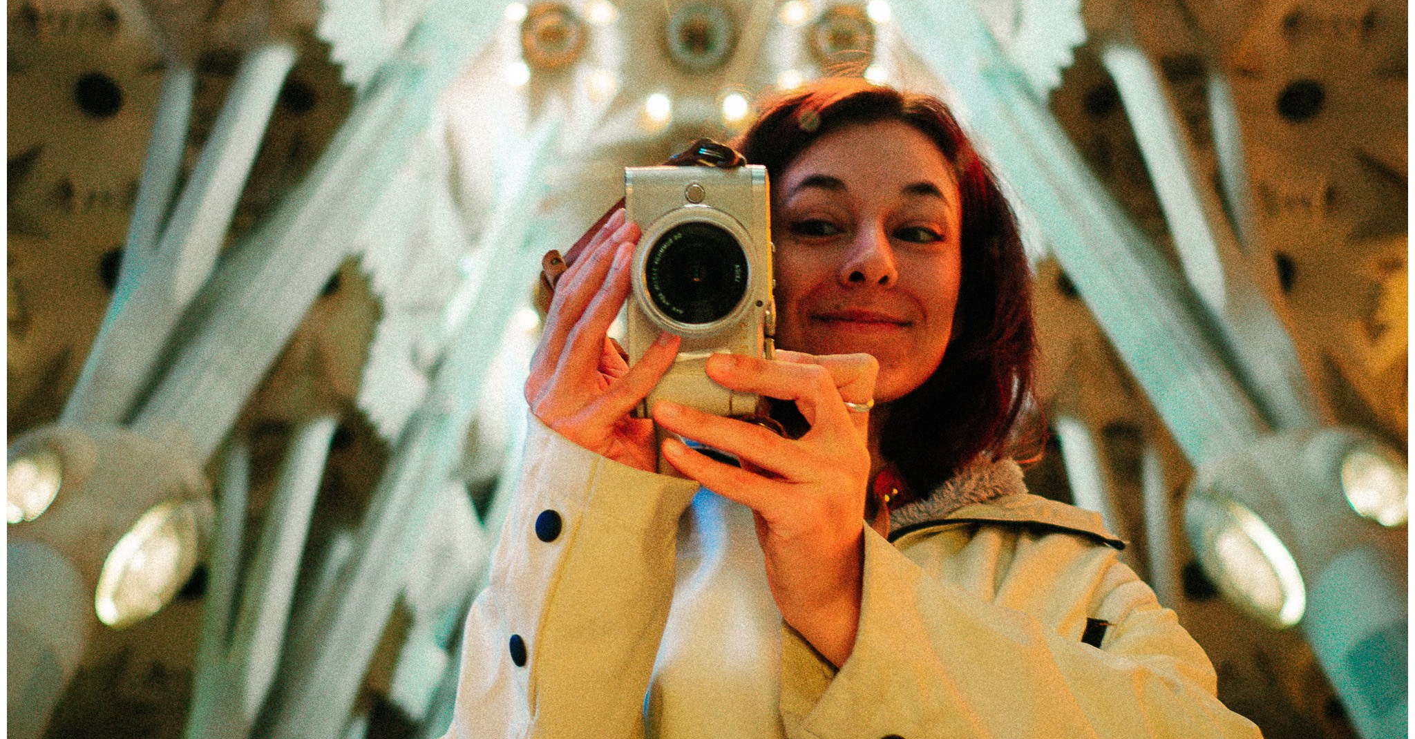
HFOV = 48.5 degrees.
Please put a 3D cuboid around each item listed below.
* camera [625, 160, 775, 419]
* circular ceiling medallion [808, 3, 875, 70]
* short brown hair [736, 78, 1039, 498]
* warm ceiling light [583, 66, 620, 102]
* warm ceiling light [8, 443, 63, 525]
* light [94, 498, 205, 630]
[{"bbox_3d":[-0.004,-0.037,0.728,0.068,0.068,0.117,-2,-83,0],"label":"camera"},{"bbox_3d":[3.654,-9.126,43.036,1.818,0.350,1.818,0,-62,0],"label":"circular ceiling medallion"},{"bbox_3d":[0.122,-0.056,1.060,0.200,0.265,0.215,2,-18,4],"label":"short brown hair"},{"bbox_3d":[-2.874,-7.758,42.695,0.800,0.500,0.800,0,-62,-1],"label":"warm ceiling light"},{"bbox_3d":[-7.699,1.249,17.619,0.900,1.100,0.400,13,-43,-8],"label":"warm ceiling light"},{"bbox_3d":[-6.478,2.255,18.254,0.450,1.700,1.250,1,-60,22],"label":"light"}]

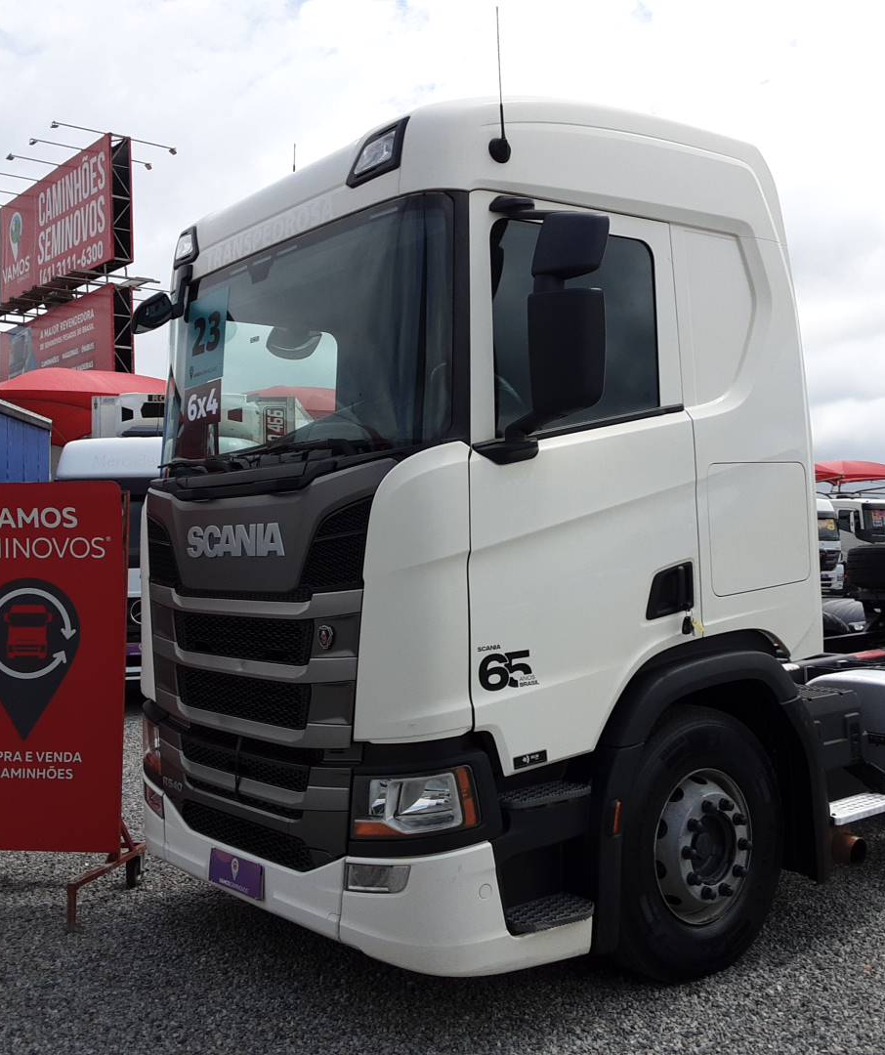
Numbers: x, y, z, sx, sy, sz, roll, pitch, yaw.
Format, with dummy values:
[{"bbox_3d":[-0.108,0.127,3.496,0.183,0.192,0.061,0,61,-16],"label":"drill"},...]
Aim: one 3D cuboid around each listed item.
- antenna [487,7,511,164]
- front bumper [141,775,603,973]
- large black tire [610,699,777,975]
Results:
[{"bbox_3d":[0.196,-1.547,3.992,0.080,0.570,0.080,0,-1,0],"label":"antenna"},{"bbox_3d":[-0.530,1.268,4.635,0.740,0.480,2.470,0,-1,-39],"label":"front bumper"},{"bbox_3d":[0.938,1.226,4.447,1.040,1.040,0.300,0,-1,-39],"label":"large black tire"}]

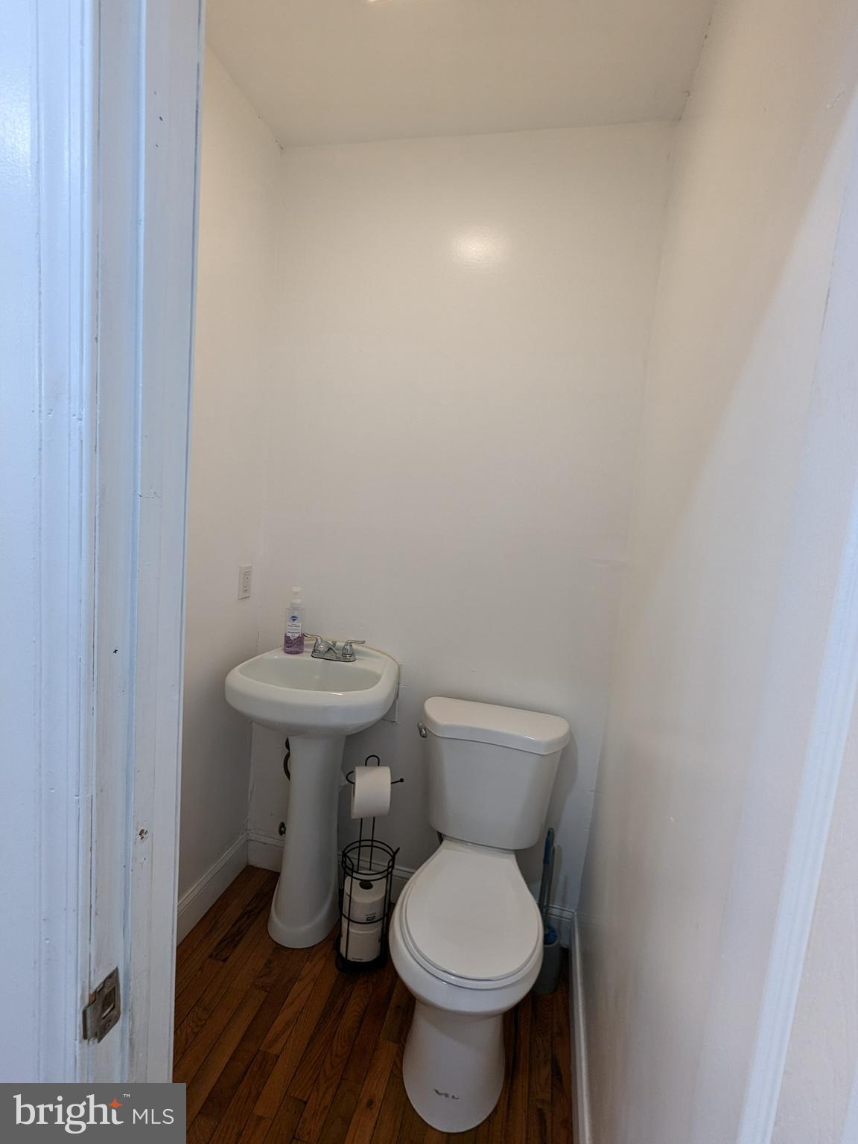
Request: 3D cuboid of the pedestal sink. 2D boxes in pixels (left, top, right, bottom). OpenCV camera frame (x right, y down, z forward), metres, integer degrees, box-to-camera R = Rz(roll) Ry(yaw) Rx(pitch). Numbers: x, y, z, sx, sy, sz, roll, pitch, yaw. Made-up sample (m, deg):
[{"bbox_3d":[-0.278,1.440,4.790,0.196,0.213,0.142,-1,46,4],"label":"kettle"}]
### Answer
[{"bbox_3d":[-0.351,0.720,1.661,0.462,0.901,0.463,6,7,13],"label":"pedestal sink"}]

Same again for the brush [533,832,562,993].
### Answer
[{"bbox_3d":[0.361,1.004,1.591,0.110,0.476,0.110,6,7,13],"label":"brush"}]

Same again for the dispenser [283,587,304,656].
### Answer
[{"bbox_3d":[-0.427,0.156,1.713,0.065,0.215,0.059,4,7,-8],"label":"dispenser"}]

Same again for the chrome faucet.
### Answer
[{"bbox_3d":[-0.303,0.247,1.694,0.210,0.065,0.110,6,7,13],"label":"chrome faucet"}]

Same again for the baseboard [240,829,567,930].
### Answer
[{"bbox_3d":[-0.105,1.107,1.867,1.212,0.132,0.019,6,7,13],"label":"baseboard"}]

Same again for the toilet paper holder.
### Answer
[{"bbox_3d":[-0.181,0.888,1.639,0.172,0.603,0.172,3,7,-16],"label":"toilet paper holder"}]

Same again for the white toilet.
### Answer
[{"bbox_3d":[0.128,0.853,1.418,0.454,0.776,0.707,6,7,9],"label":"white toilet"}]

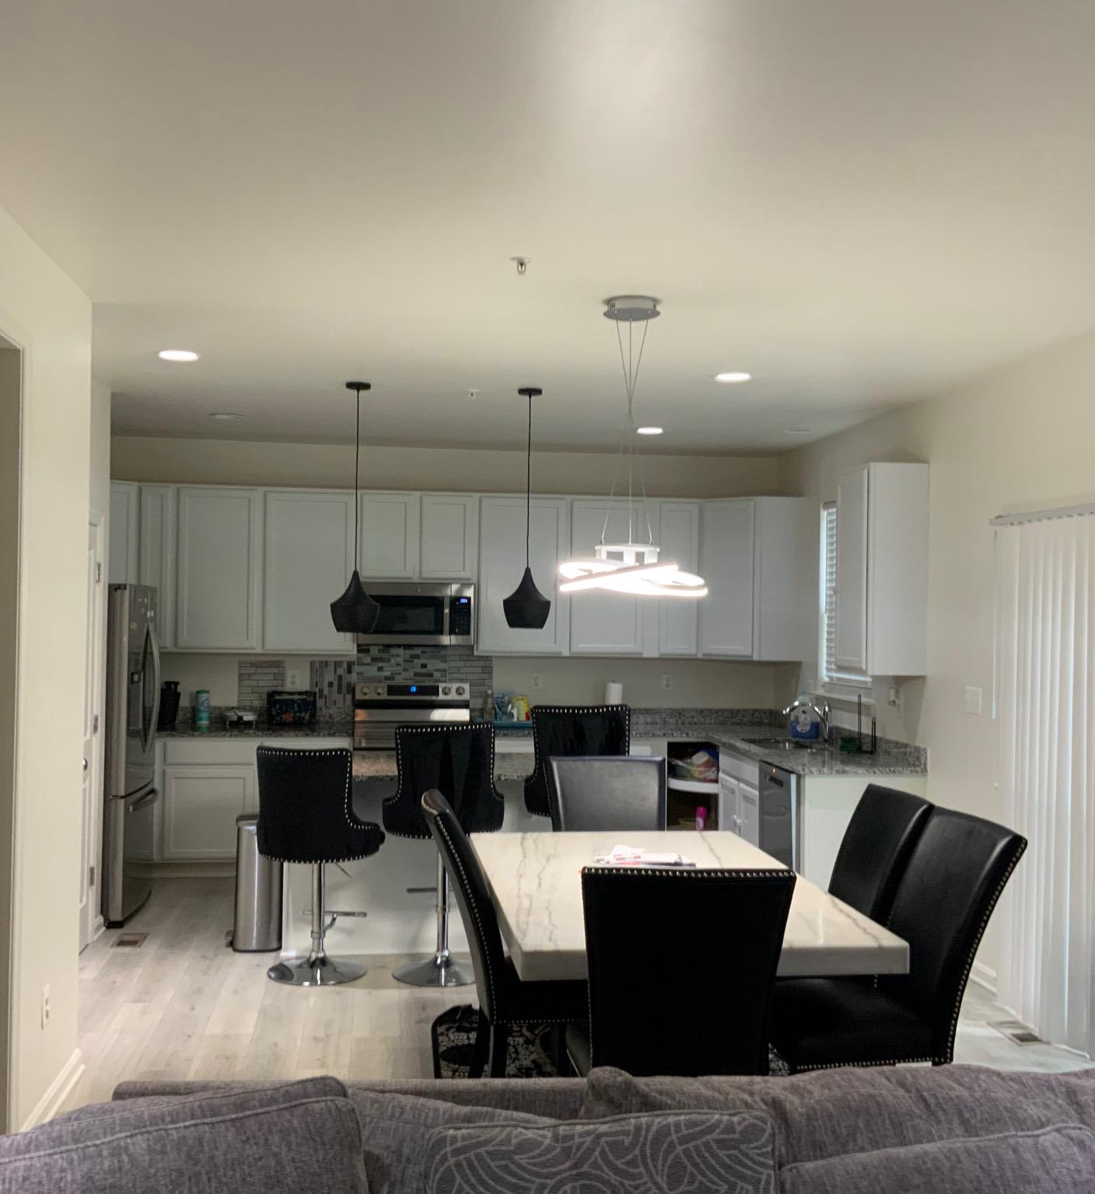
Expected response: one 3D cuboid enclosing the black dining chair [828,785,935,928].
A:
[{"bbox_3d":[0.928,1.234,4.769,0.680,1.055,0.510,1,-1,-8],"label":"black dining chair"}]

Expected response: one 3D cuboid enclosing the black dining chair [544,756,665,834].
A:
[{"bbox_3d":[0.300,1.230,5.569,0.510,1.055,0.680,1,-1,-8],"label":"black dining chair"}]

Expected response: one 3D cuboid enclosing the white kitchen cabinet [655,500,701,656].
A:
[{"bbox_3d":[0.845,-0.126,9.039,0.310,1.040,0.340,1,-1,-8],"label":"white kitchen cabinet"}]

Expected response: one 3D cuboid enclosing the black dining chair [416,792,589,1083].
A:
[{"bbox_3d":[-0.058,1.214,4.458,0.680,1.055,0.510,1,-1,-8],"label":"black dining chair"}]

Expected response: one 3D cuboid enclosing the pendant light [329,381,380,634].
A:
[{"bbox_3d":[-0.931,-0.430,6.533,0.240,1.214,0.240,1,-1,-7],"label":"pendant light"}]

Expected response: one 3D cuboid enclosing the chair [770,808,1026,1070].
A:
[{"bbox_3d":[1.021,1.229,4.116,0.680,1.055,0.510,1,-1,-8],"label":"chair"}]

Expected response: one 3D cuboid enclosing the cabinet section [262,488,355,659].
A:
[{"bbox_3d":[-1.543,-0.165,8.688,0.585,1.066,0.325,1,0,-8],"label":"cabinet section"}]

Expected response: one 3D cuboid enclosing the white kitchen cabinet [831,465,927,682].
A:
[{"bbox_3d":[1.736,-0.136,6.951,0.326,1.066,0.442,1,-1,-7],"label":"white kitchen cabinet"}]

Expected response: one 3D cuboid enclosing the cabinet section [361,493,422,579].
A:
[{"bbox_3d":[-1.036,-0.390,8.760,0.391,0.600,0.325,1,0,-8],"label":"cabinet section"}]

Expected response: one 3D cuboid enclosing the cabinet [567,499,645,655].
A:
[{"bbox_3d":[0.376,-0.130,8.971,0.521,1.066,0.330,1,-1,-7],"label":"cabinet"}]

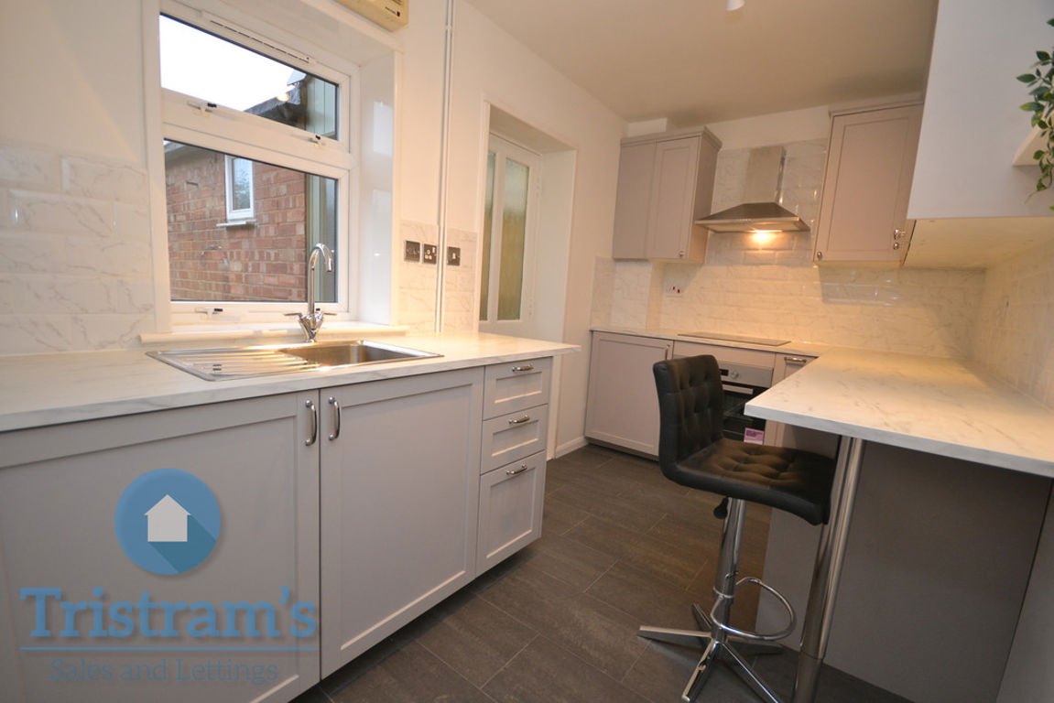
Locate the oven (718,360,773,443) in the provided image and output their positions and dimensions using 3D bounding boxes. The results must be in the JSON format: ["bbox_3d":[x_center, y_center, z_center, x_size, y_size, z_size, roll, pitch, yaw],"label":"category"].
[{"bbox_3d":[1.335,0.340,2.960,0.595,0.595,0.570,9,10,38],"label":"oven"}]

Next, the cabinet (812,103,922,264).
[{"bbox_3d":[1.984,-0.917,2.559,0.400,0.800,0.370,9,10,38],"label":"cabinet"}]

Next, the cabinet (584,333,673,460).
[{"bbox_3d":[0.887,0.277,3.359,0.600,0.800,0.600,9,10,38],"label":"cabinet"}]

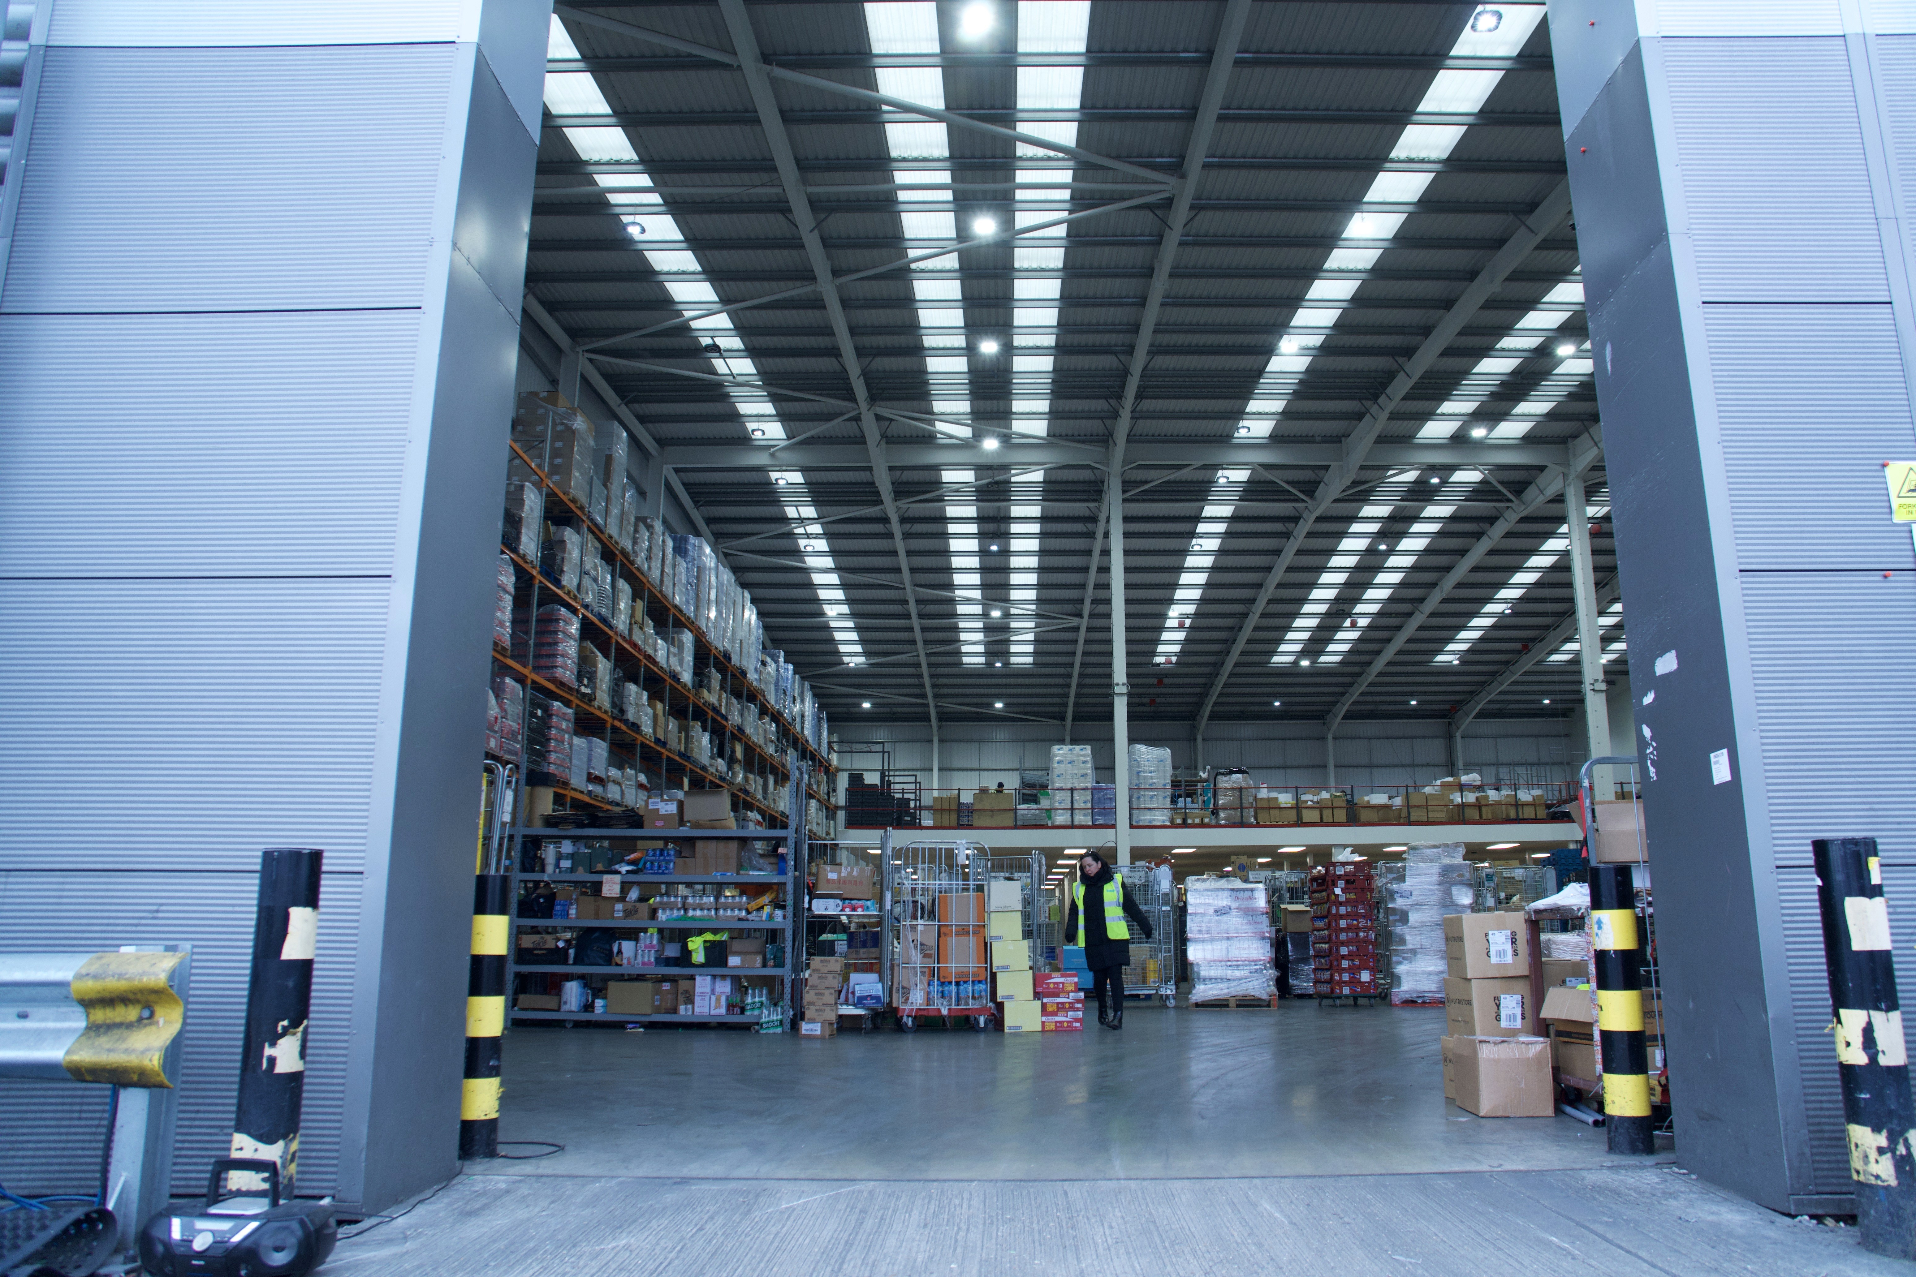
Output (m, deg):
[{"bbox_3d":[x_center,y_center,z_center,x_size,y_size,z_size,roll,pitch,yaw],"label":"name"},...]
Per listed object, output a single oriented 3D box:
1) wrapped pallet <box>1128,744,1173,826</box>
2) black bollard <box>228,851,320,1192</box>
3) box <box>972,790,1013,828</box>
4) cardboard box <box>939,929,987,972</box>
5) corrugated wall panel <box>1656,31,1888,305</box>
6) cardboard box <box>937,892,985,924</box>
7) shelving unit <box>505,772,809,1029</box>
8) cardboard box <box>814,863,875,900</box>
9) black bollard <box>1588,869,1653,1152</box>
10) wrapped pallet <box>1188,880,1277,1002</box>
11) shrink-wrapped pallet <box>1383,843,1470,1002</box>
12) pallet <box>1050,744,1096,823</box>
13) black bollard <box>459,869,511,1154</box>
[{"bbox_3d":[5.658,4.424,37.754,1.205,2.386,1.050,0,-13,1],"label":"wrapped pallet"},{"bbox_3d":[-2.038,1.209,3.800,0.170,1.139,0.170,0,-13,1],"label":"black bollard"},{"bbox_3d":[1.061,5.105,37.637,1.168,0.972,0.900,0,-13,1],"label":"box"},{"bbox_3d":[0.049,2.950,11.980,0.430,0.400,0.420,0,-13,1],"label":"cardboard box"},{"bbox_3d":[3.271,-1.878,5.152,0.740,1.183,0.080,0,-13,1],"label":"corrugated wall panel"},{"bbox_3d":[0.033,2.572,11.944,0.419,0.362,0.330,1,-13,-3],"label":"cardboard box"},{"bbox_3d":[-2.812,2.425,12.294,2.592,2.538,0.850,0,-13,1],"label":"shelving unit"},{"bbox_3d":[-1.087,2.340,12.282,0.530,0.310,0.400,0,-13,1],"label":"cardboard box"},{"bbox_3d":[2.911,1.611,5.609,0.176,1.195,0.176,0,-13,1],"label":"black bollard"},{"bbox_3d":[3.271,3.636,15.210,1.000,1.477,1.080,-2,-13,10],"label":"wrapped pallet"},{"bbox_3d":[5.775,3.519,15.697,0.970,1.933,1.050,-3,-13,15],"label":"shrink-wrapped pallet"},{"bbox_3d":[3.305,4.308,37.112,1.140,2.320,1.100,0,-13,1],"label":"pallet"},{"bbox_3d":[-2.035,1.628,5.514,0.150,1.165,0.150,0,-13,1],"label":"black bollard"}]

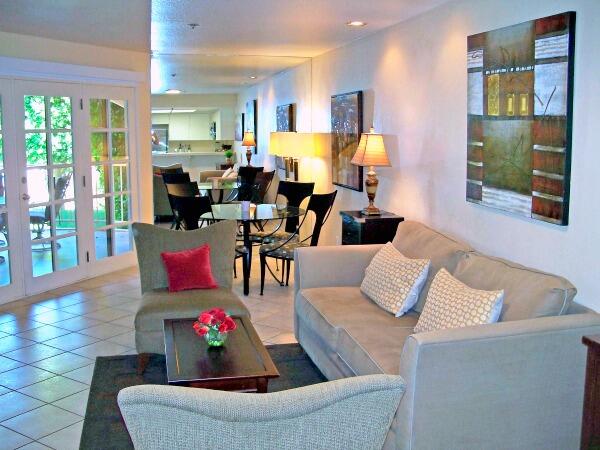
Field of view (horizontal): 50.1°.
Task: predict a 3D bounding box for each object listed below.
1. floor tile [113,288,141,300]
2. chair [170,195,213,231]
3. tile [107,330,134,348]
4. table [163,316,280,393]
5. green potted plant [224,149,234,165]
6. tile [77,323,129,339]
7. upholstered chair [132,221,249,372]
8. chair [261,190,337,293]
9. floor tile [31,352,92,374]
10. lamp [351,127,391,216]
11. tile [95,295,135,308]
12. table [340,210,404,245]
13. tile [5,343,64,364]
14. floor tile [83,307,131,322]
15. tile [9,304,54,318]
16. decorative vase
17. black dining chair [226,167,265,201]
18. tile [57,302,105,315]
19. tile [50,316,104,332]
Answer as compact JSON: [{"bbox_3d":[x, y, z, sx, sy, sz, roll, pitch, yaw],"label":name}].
[{"bbox_3d":[-1.614,0.679,6.288,0.317,0.010,0.317,6,10,31],"label":"floor tile"},{"bbox_3d":[-0.902,0.197,6.216,0.450,0.980,0.520,5,10,30],"label":"chair"},{"bbox_3d":[-1.300,0.882,4.978,0.317,0.010,0.317,6,10,31],"label":"tile"},{"bbox_3d":[-0.478,0.882,3.612,0.537,0.430,0.990,-1,9,-13],"label":"table"},{"bbox_3d":[-1.447,-1.388,13.203,0.194,0.337,0.194,-1,9,-14],"label":"green potted plant"},{"bbox_3d":[-1.519,0.828,4.984,0.311,0.010,0.311,6,10,31],"label":"tile"},{"bbox_3d":[-0.787,0.492,4.587,0.770,0.900,0.880,-1,9,-13],"label":"upholstered chair"},{"bbox_3d":[-0.002,0.172,6.091,0.561,0.996,0.459,6,10,31],"label":"chair"},{"bbox_3d":[-1.629,0.953,4.420,0.325,0.010,0.325,6,10,32],"label":"floor tile"},{"bbox_3d":[0.583,-0.425,5.227,0.270,0.699,0.270,-1,9,-14],"label":"lamp"},{"bbox_3d":[-1.771,0.718,6.006,0.325,0.010,0.325,6,10,32],"label":"tile"},{"bbox_3d":[0.605,0.348,5.404,0.367,0.867,0.459,-1,9,-14],"label":"table"},{"bbox_3d":[-1.910,0.924,4.602,0.317,0.010,0.317,6,10,31],"label":"tile"},{"bbox_3d":[-1.666,0.785,5.564,0.325,0.010,0.325,6,10,32],"label":"floor tile"},{"bbox_3d":[-2.393,0.758,5.641,0.317,0.010,0.317,6,10,31],"label":"tile"},{"bbox_3d":[-0.469,0.618,3.587,0.130,0.100,0.130,-1,9,-13],"label":"decorative vase"},{"bbox_3d":[-0.860,-0.342,9.433,0.459,0.996,0.561,6,10,30],"label":"black dining chair"},{"bbox_3d":[-1.951,0.752,5.746,0.317,0.010,0.317,6,10,31],"label":"tile"},{"bbox_3d":[-1.783,0.800,5.146,0.311,0.010,0.311,6,10,31],"label":"tile"}]

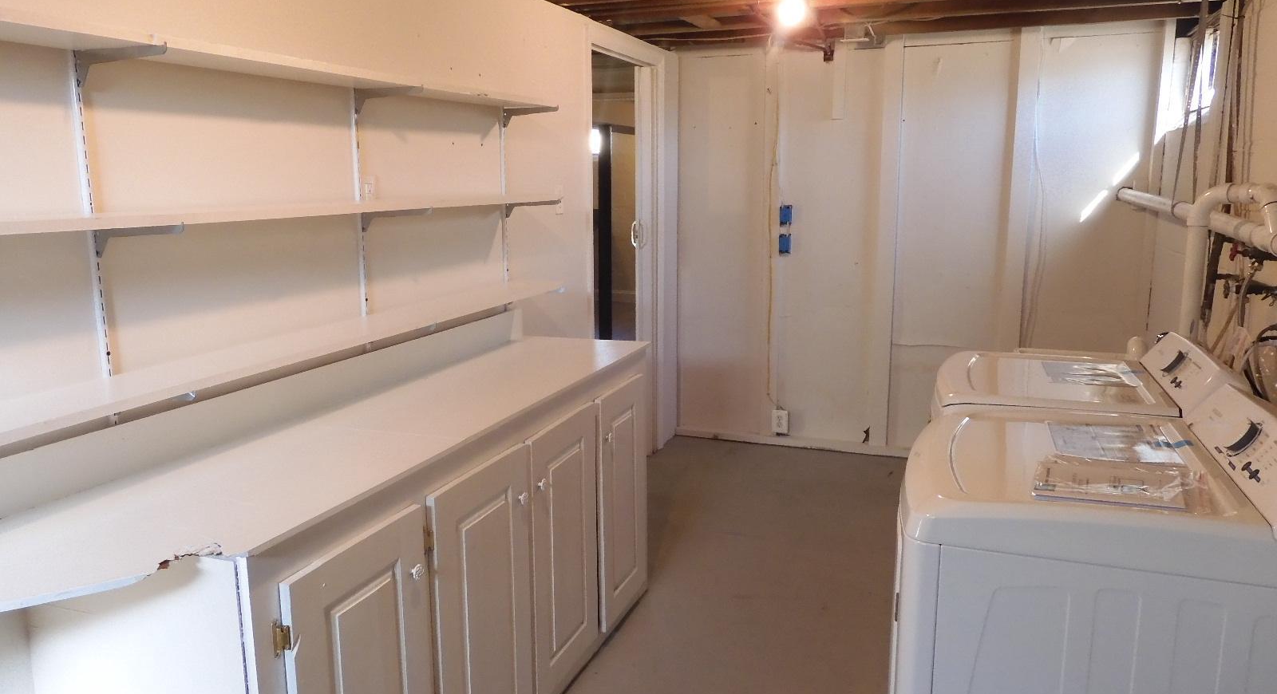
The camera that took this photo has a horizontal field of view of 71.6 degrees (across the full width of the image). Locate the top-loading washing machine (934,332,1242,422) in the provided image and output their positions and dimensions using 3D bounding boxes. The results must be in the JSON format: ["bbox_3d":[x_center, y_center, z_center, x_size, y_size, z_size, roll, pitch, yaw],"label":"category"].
[{"bbox_3d":[1.187,0.493,2.553,0.690,1.033,0.700,3,11,20],"label":"top-loading washing machine"}]

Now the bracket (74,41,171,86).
[{"bbox_3d":[-0.924,-0.504,1.586,0.222,0.070,0.015,3,11,20],"label":"bracket"}]

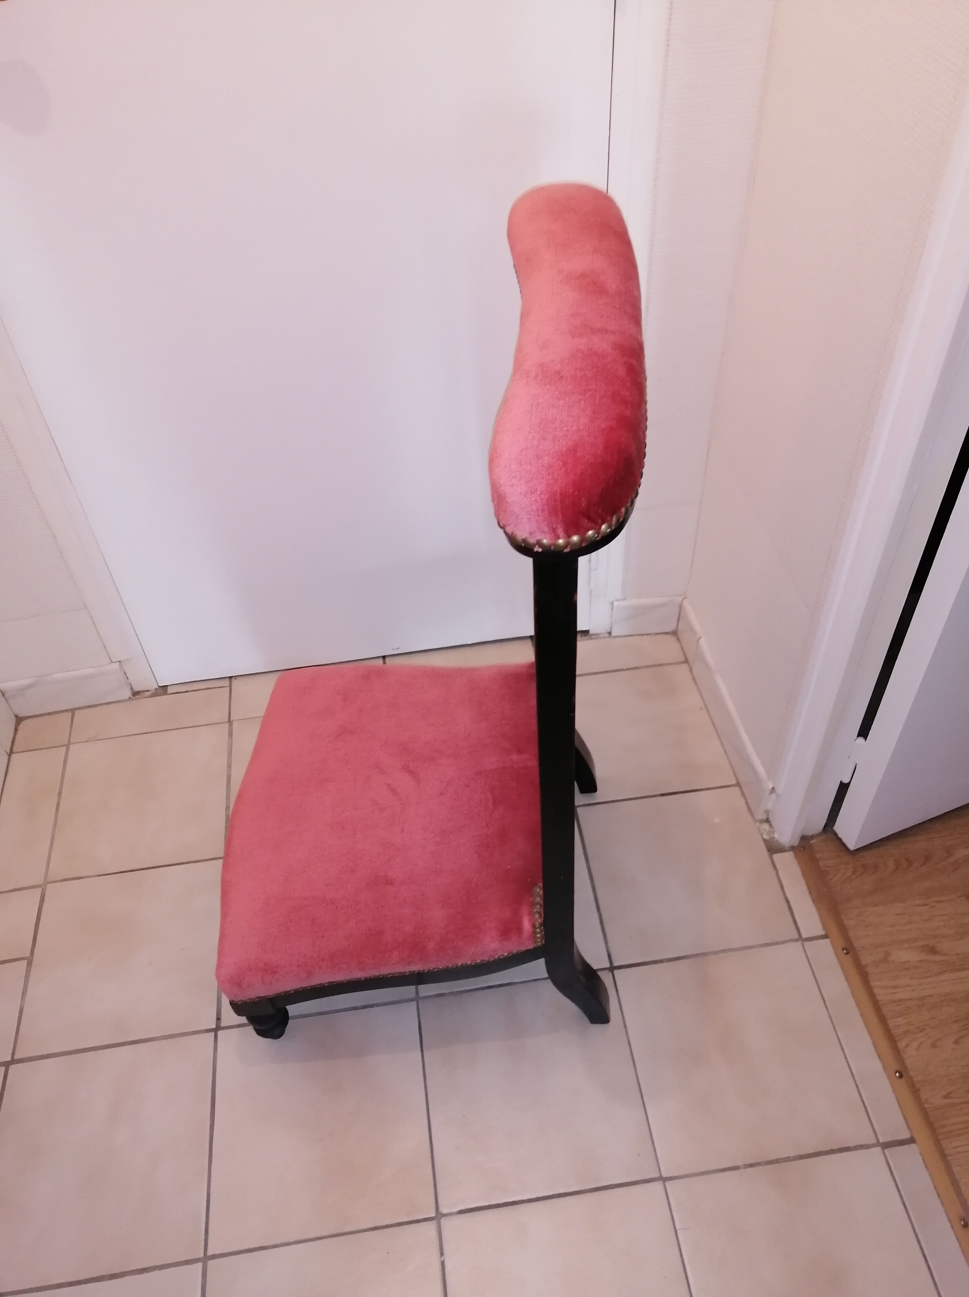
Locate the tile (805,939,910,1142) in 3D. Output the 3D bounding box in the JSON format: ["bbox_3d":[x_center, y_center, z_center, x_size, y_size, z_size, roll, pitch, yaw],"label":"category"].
[{"bbox_3d":[0.459,0.478,1.209,0.034,0.010,0.247,-7,47,-4],"label":"tile"}]

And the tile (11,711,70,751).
[{"bbox_3d":[-0.721,0.139,1.593,0.084,0.010,0.066,-7,47,-4],"label":"tile"}]

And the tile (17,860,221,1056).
[{"bbox_3d":[-0.486,0.418,1.328,0.252,0.010,0.250,-7,46,-4],"label":"tile"}]

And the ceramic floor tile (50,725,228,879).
[{"bbox_3d":[-0.525,0.234,1.508,0.253,0.010,0.256,-7,46,-4],"label":"ceramic floor tile"}]

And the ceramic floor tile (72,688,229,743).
[{"bbox_3d":[-0.554,0.114,1.625,0.256,0.010,0.070,-7,46,-4],"label":"ceramic floor tile"}]

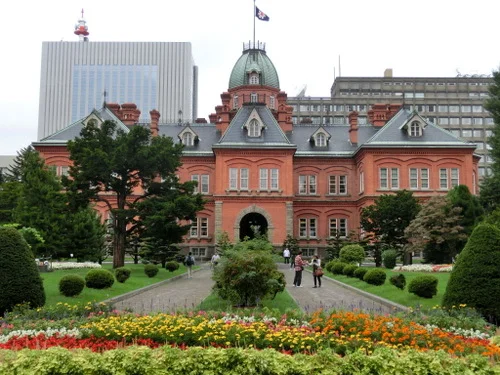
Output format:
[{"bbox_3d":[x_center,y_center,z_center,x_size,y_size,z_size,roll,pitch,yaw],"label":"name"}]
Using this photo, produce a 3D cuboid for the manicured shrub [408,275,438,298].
[{"bbox_3d":[5.747,3.304,19.139,0.994,0.749,0.994,0,-6,0],"label":"manicured shrub"}]

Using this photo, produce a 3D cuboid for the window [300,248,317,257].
[{"bbox_3d":[8.457,9.317,82.817,2.292,1.339,0.300,0,-6,0],"label":"window"}]

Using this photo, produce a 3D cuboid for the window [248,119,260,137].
[{"bbox_3d":[0.590,-7.409,71.808,1.553,2.250,0.300,0,-6,0],"label":"window"}]

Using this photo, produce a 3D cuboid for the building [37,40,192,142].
[{"bbox_3d":[-53.520,-14.722,242.978,60.000,84.569,31.000,0,-6,0],"label":"building"}]

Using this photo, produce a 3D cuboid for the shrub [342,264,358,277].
[{"bbox_3d":[5.899,4.925,33.917,0.880,0.686,0.880,0,-6,0],"label":"shrub"}]

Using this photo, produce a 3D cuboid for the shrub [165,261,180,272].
[{"bbox_3d":[-5.224,5.376,39.149,1.003,0.745,0.950,0,-6,0],"label":"shrub"}]

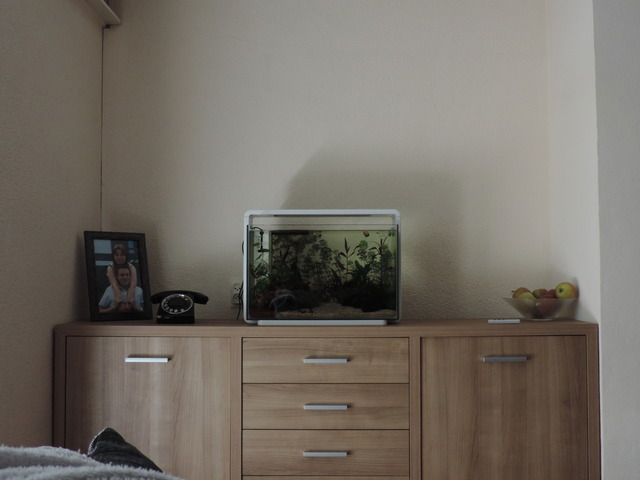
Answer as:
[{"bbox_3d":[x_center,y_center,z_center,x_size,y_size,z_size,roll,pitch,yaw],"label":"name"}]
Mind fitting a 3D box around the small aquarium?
[{"bbox_3d":[0.007,0.108,2.860,0.600,0.432,0.300,0,-3,1],"label":"small aquarium"}]

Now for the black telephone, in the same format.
[{"bbox_3d":[-0.553,0.262,2.910,0.225,0.122,0.170,0,-3,3],"label":"black telephone"}]

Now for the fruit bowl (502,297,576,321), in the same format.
[{"bbox_3d":[0.867,0.272,2.920,0.290,0.093,0.290,0,-3,1],"label":"fruit bowl"}]

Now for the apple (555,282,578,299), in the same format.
[{"bbox_3d":[0.963,0.205,2.890,0.083,0.077,0.083,0,-3,1],"label":"apple"}]

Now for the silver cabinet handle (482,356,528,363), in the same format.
[{"bbox_3d":[0.665,0.429,2.650,0.160,0.018,0.030,0,-3,1],"label":"silver cabinet handle"}]

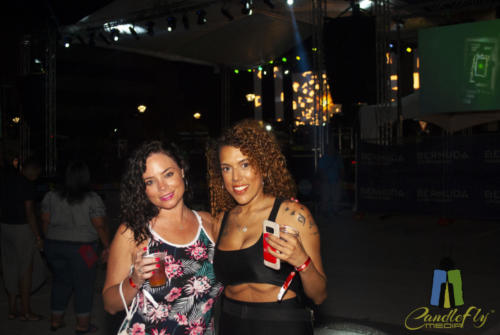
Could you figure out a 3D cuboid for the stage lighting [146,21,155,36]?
[{"bbox_3d":[-3.062,-4.278,20.544,0.280,0.420,0.320,0,34,-8],"label":"stage lighting"}]

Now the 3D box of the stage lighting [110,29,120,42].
[{"bbox_3d":[-4.371,-4.290,21.695,0.300,0.380,0.380,0,27,-6],"label":"stage lighting"}]

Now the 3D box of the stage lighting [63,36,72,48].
[{"bbox_3d":[-6.424,-4.400,23.500,0.300,0.380,0.380,0,27,-10],"label":"stage lighting"}]

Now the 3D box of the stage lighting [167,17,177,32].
[{"bbox_3d":[-2.341,-4.265,19.911,0.300,0.380,0.380,0,27,-1],"label":"stage lighting"}]

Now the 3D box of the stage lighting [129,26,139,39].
[{"bbox_3d":[-3.680,-4.264,21.088,0.280,0.420,0.270,-47,25,-23],"label":"stage lighting"}]

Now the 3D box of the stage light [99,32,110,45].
[{"bbox_3d":[-4.947,-4.376,22.700,0.220,0.230,0.470,1,-25,32],"label":"stage light"}]

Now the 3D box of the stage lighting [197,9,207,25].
[{"bbox_3d":[-1.385,-4.313,19.071,0.300,0.380,0.380,0,27,2],"label":"stage lighting"}]

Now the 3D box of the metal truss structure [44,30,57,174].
[{"bbox_3d":[-7.172,-2.157,24.000,0.380,5.850,0.380,2,2,43],"label":"metal truss structure"}]

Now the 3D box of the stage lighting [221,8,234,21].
[{"bbox_3d":[-0.620,-4.216,18.398,0.420,0.280,0.270,42,-17,-22],"label":"stage lighting"}]

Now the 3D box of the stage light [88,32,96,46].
[{"bbox_3d":[-6.252,-5.069,26.500,0.330,0.550,0.360,0,1,9],"label":"stage light"}]

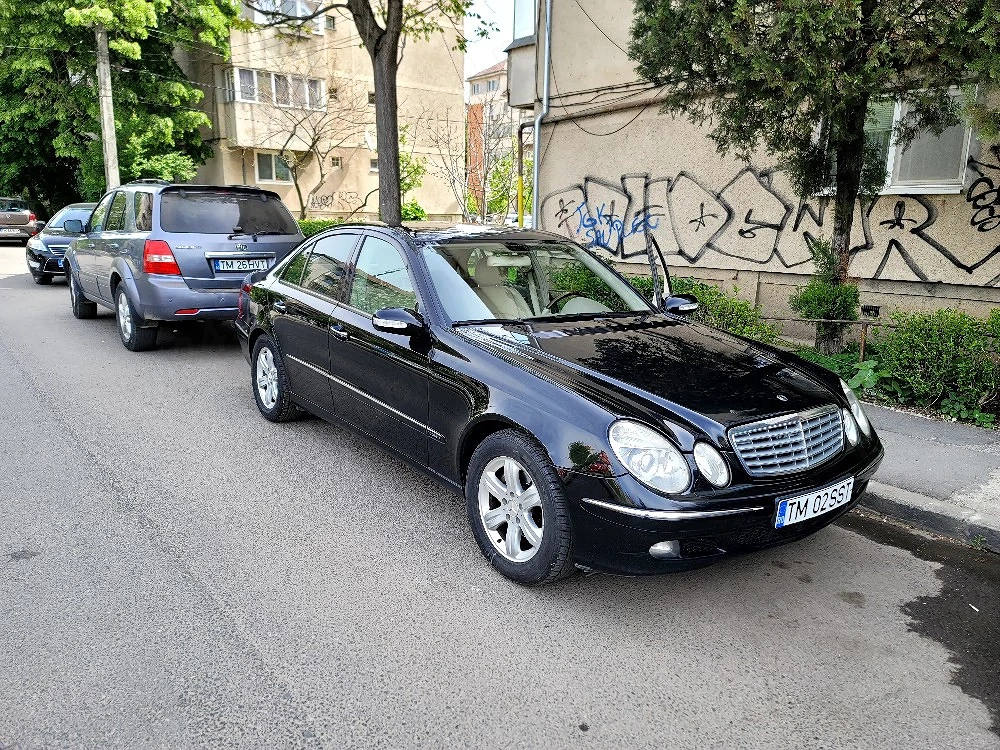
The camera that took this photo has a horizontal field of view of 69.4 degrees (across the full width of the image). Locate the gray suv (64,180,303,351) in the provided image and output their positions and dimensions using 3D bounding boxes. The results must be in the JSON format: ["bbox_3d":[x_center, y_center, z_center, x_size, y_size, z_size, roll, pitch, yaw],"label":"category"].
[{"bbox_3d":[-3.940,-1.414,8.766,1.890,1.740,4.580,-8,15,-39],"label":"gray suv"}]

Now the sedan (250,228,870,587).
[{"bbox_3d":[-0.190,-0.217,4.618,1.850,1.450,4.820,-6,14,-36],"label":"sedan"}]

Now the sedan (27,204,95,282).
[{"bbox_3d":[-8.161,-2.763,14.869,1.880,1.500,4.750,-2,13,-17],"label":"sedan"}]

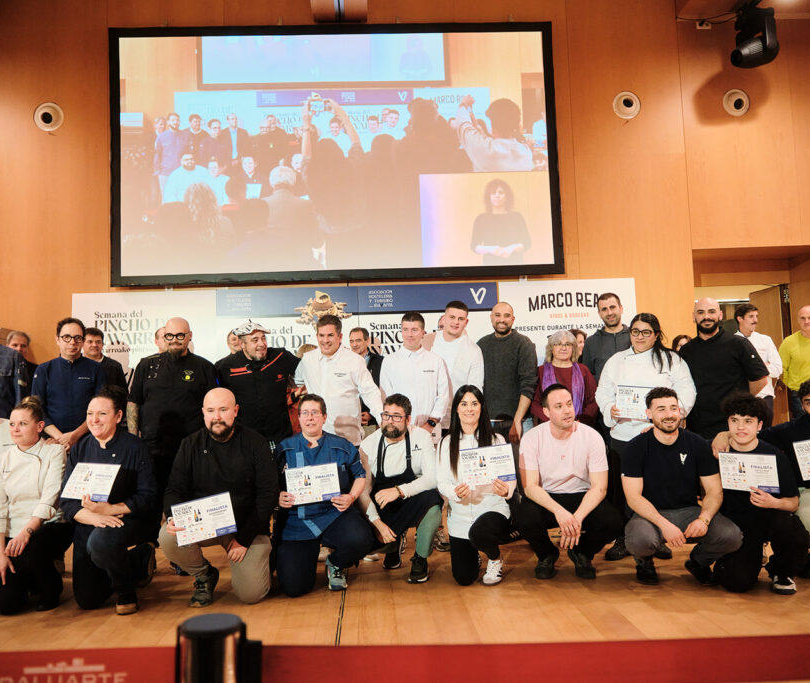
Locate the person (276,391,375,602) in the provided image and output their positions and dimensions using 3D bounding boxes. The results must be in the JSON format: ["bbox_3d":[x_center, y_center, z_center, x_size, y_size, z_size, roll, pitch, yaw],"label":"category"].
[{"bbox_3d":[-0.489,0.887,4.155,0.580,1.130,0.750,-2,-4,-3],"label":"person"}]

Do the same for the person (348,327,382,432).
[{"bbox_3d":[-0.334,0.713,5.818,0.500,1.670,0.320,-3,-4,13],"label":"person"}]

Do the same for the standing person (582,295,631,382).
[{"bbox_3d":[1.520,0.538,5.053,0.520,1.800,0.320,-3,-4,12],"label":"standing person"}]

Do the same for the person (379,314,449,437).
[{"bbox_3d":[0.078,0.631,4.620,0.500,1.660,0.320,-2,-4,3],"label":"person"}]

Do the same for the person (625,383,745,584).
[{"bbox_3d":[1.621,0.815,4.060,0.640,1.100,0.740,-3,-4,9],"label":"person"}]

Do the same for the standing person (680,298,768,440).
[{"bbox_3d":[2.284,0.539,4.850,0.600,1.710,0.420,-4,-4,24],"label":"standing person"}]

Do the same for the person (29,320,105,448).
[{"bbox_3d":[-2.148,0.706,4.374,0.520,1.700,0.350,0,-4,-25],"label":"person"}]

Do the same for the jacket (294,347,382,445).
[{"bbox_3d":[-0.457,0.373,4.559,0.600,0.679,0.340,-2,-4,-1],"label":"jacket"}]

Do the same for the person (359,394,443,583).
[{"bbox_3d":[-0.022,0.890,4.310,0.520,1.110,0.720,-3,-4,9],"label":"person"}]

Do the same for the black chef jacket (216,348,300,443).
[{"bbox_3d":[-1.011,0.402,4.680,0.580,0.730,0.340,-1,-4,-12],"label":"black chef jacket"}]

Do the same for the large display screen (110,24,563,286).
[{"bbox_3d":[-0.687,-1.932,6.927,4.533,2.644,0.080,-2,-4,-2],"label":"large display screen"}]

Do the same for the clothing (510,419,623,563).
[{"bbox_3d":[0.994,0.919,4.200,0.620,0.860,0.660,-3,-4,7],"label":"clothing"}]

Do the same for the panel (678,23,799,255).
[{"bbox_3d":[3.813,-2.381,7.795,1.263,2.660,0.050,-2,-4,-2],"label":"panel"}]

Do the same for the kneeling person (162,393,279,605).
[{"bbox_3d":[-1.075,0.868,3.997,0.610,1.190,0.740,-1,-4,-10],"label":"kneeling person"}]

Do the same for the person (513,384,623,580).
[{"bbox_3d":[1.000,0.834,4.200,0.630,1.130,0.720,-3,-4,7],"label":"person"}]

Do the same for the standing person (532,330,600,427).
[{"bbox_3d":[1.175,0.683,4.945,0.500,1.520,0.320,-2,-4,9],"label":"standing person"}]

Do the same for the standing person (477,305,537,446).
[{"bbox_3d":[0.724,0.604,4.794,0.500,1.752,0.340,-3,-4,12],"label":"standing person"}]

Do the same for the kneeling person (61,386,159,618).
[{"bbox_3d":[-1.711,0.876,3.980,0.540,1.220,0.740,-2,-4,-7],"label":"kneeling person"}]

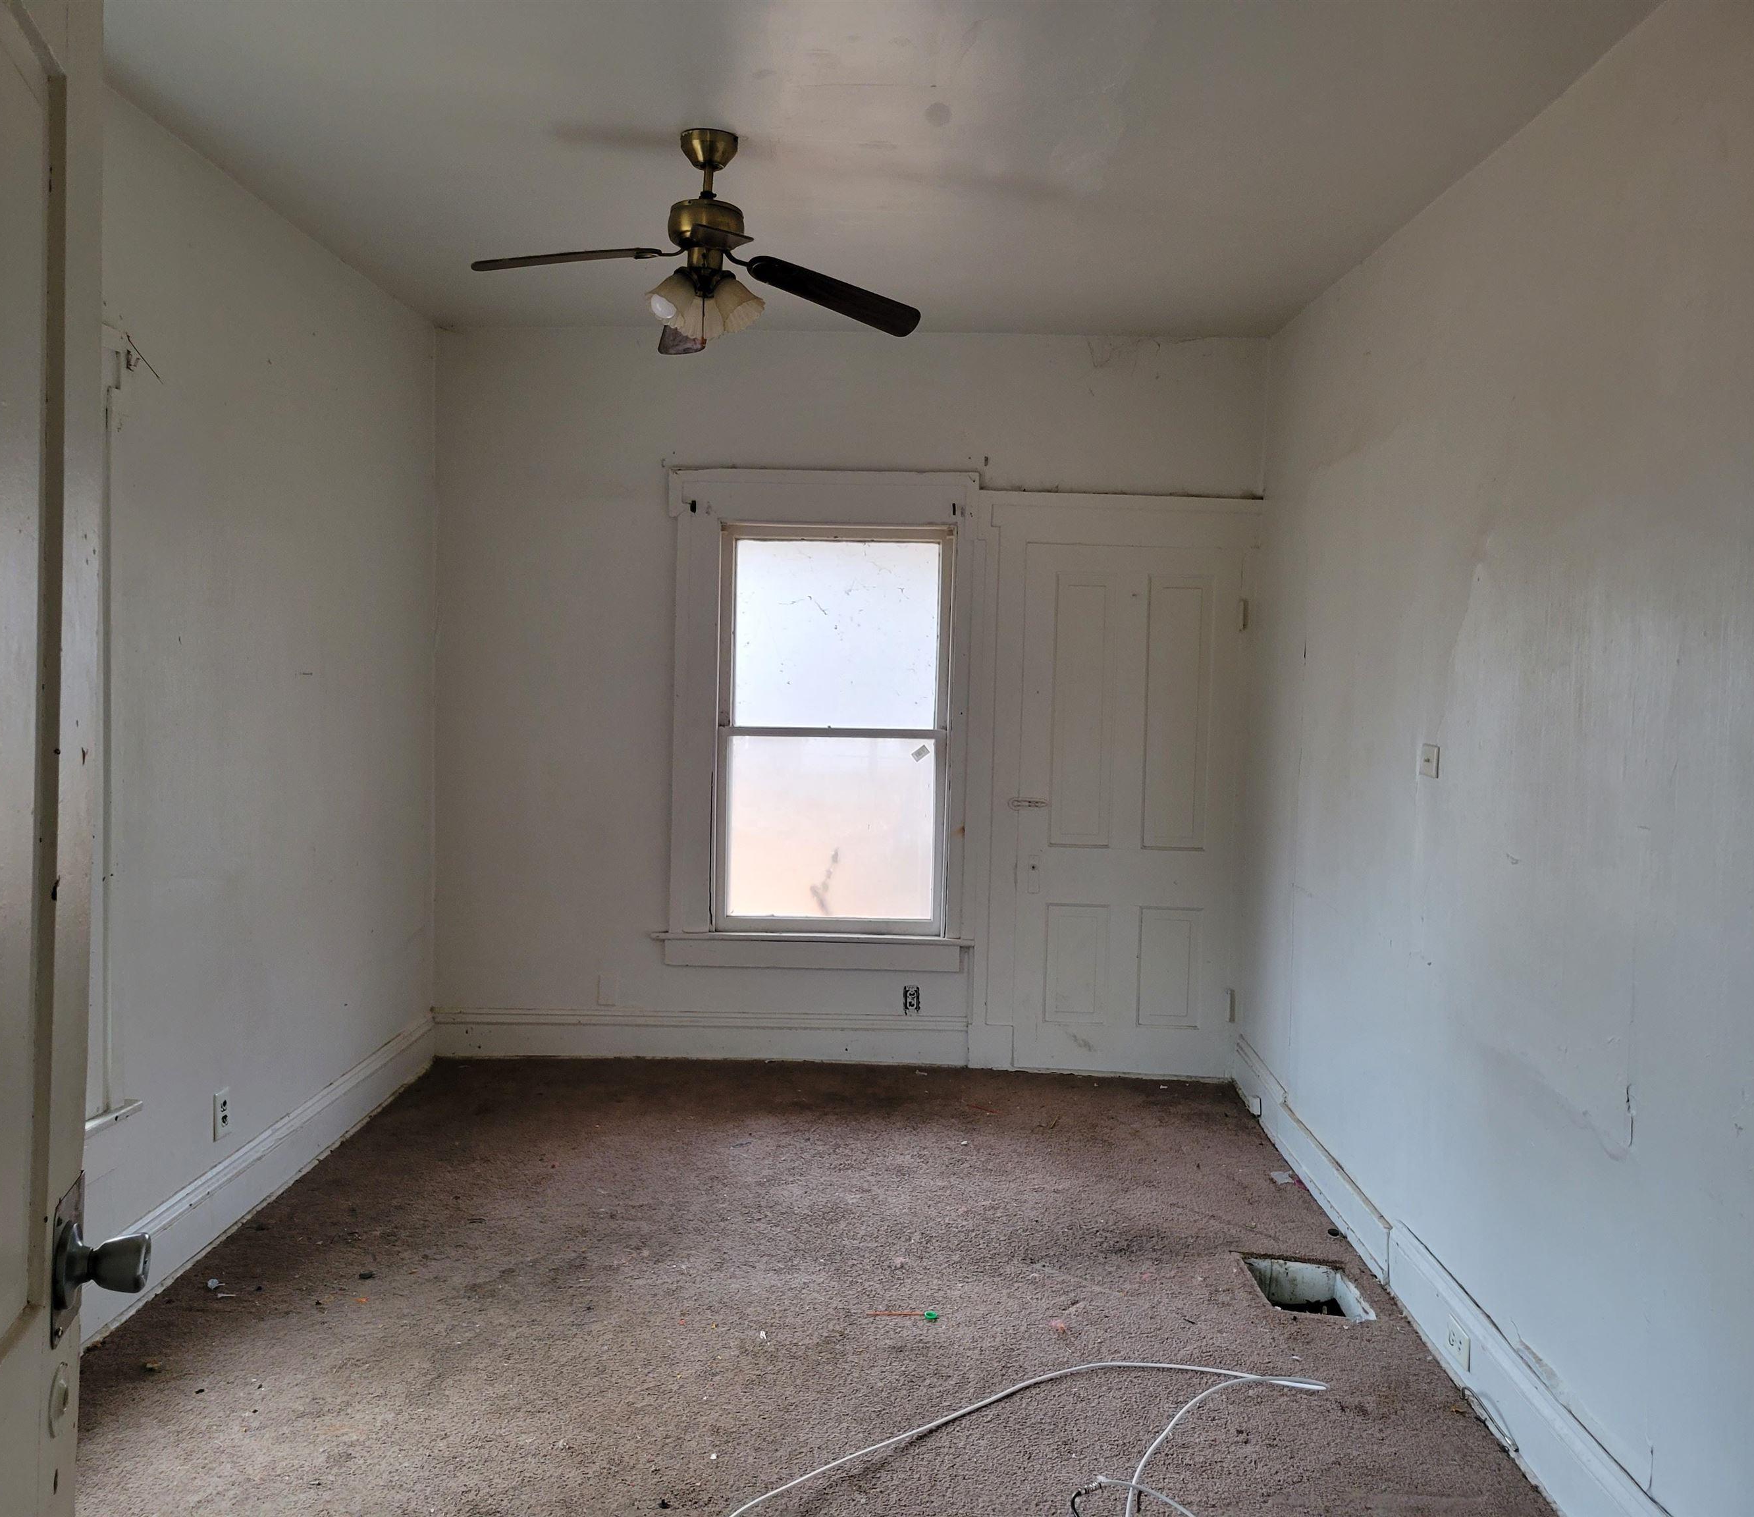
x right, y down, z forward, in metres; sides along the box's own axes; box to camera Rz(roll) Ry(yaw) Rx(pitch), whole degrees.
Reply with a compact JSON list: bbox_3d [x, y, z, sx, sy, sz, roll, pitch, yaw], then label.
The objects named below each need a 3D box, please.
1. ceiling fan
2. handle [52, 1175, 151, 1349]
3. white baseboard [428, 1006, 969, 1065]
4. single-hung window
[{"bbox_3d":[-0.391,-1.186,3.464,1.030,0.485,1.030,0,3,-13],"label":"ceiling fan"},{"bbox_3d":[-0.668,0.433,1.321,0.064,0.112,0.088,0,3,-15],"label":"handle"},{"bbox_3d":[-0.656,1.041,5.669,1.989,0.194,0.025,1,3,1],"label":"white baseboard"},{"bbox_3d":[-0.162,-0.094,5.641,0.859,1.503,0.100,1,3,1],"label":"single-hung window"}]

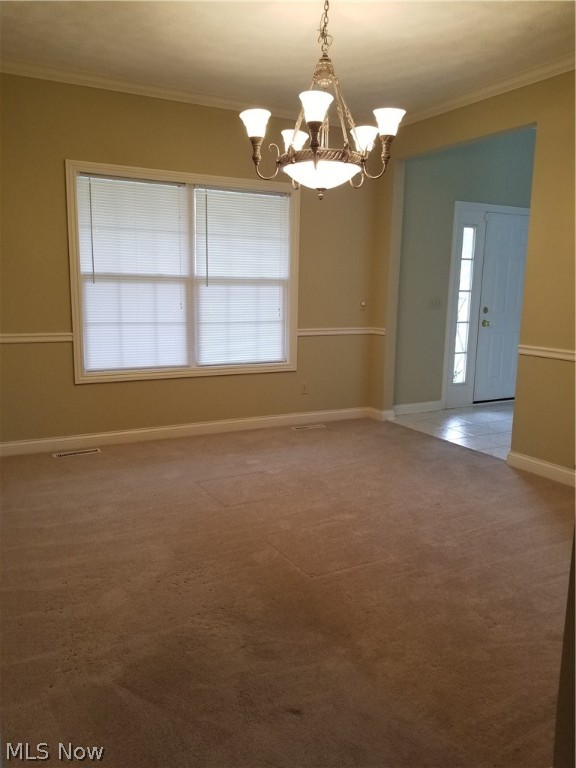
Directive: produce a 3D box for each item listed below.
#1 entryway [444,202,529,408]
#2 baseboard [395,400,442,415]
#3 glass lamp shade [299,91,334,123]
[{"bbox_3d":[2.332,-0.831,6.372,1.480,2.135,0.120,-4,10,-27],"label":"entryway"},{"bbox_3d":[1.363,0.244,5.998,0.689,0.105,0.018,-4,10,-27],"label":"baseboard"},{"bbox_3d":[0.115,-1.118,2.360,0.142,0.105,0.142,1,9,0],"label":"glass lamp shade"}]

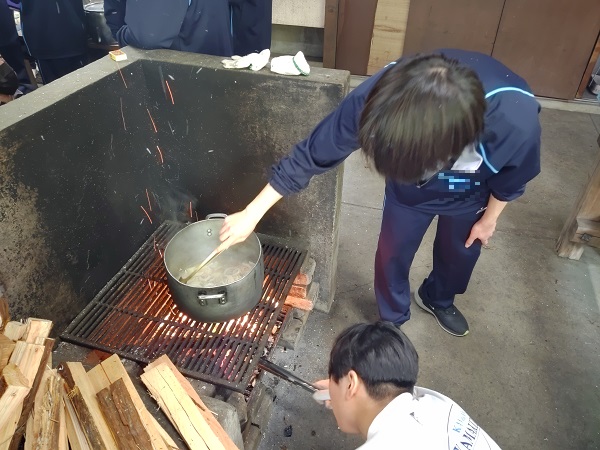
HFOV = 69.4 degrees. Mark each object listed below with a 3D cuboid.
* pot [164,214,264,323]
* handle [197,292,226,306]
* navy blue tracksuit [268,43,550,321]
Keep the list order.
[{"bbox_3d":[-0.288,0.161,1.503,0.335,0.193,0.390,-3,40,-5],"label":"pot"},{"bbox_3d":[-0.270,0.234,1.333,0.092,0.050,0.036,-3,40,-5],"label":"handle"},{"bbox_3d":[0.322,0.036,1.483,0.880,1.240,0.720,4,39,4],"label":"navy blue tracksuit"}]

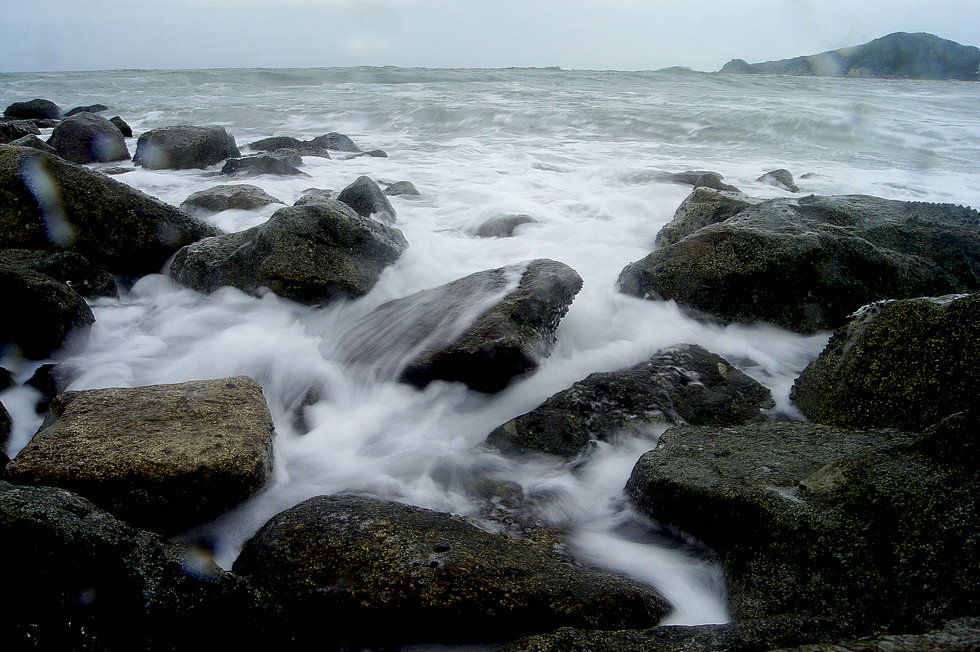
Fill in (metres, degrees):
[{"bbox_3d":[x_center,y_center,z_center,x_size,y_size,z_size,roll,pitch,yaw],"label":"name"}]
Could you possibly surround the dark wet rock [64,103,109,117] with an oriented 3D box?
[{"bbox_3d":[-15.200,-8.124,27.876,1.500,0.700,1.100,0,19,0],"label":"dark wet rock"}]

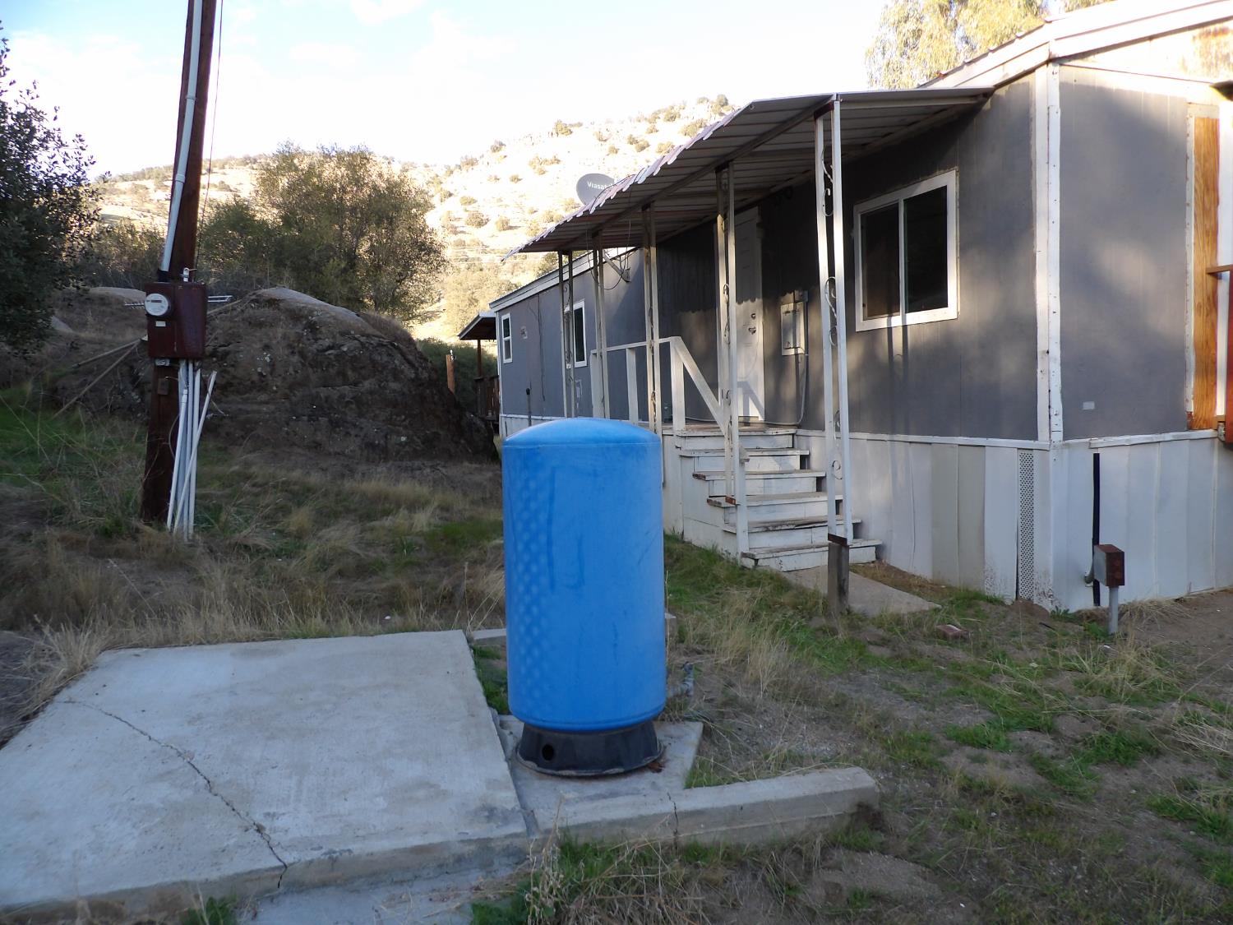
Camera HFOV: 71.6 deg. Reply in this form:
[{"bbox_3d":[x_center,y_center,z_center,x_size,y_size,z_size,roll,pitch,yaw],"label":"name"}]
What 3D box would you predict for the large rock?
[{"bbox_3d":[-5.950,-1.450,14.200,7.000,2.700,4.500,-3,5,-14],"label":"large rock"}]

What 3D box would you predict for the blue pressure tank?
[{"bbox_3d":[-0.121,0.482,3.330,0.620,1.310,0.620,-1,5,0],"label":"blue pressure tank"}]

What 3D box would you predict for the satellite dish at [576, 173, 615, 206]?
[{"bbox_3d":[-0.215,-3.741,11.900,0.720,0.700,0.320,-4,-5,-20],"label":"satellite dish"}]

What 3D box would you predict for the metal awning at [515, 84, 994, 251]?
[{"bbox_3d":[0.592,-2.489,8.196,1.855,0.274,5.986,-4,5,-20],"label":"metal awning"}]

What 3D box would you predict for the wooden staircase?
[{"bbox_3d":[1.371,0.275,7.514,1.233,1.075,1.518,-4,5,-20],"label":"wooden staircase"}]

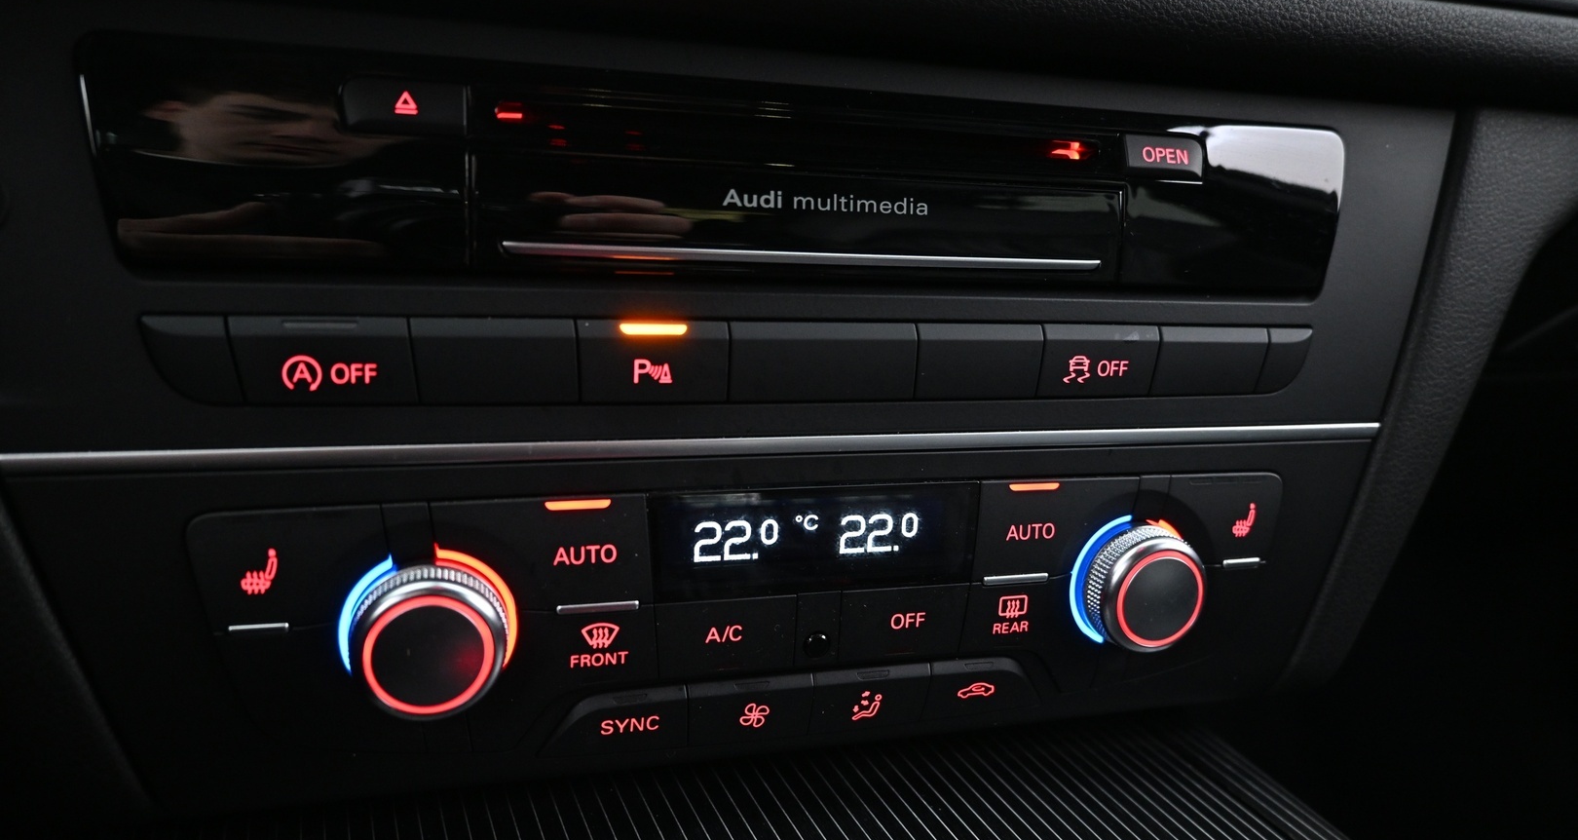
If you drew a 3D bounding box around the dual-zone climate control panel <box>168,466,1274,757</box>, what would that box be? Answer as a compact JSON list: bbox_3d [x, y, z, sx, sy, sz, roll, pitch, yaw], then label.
[{"bbox_3d":[0.006,0.041,0.221,0.232,0.054,0.024,-1,13,-17],"label":"dual-zone climate control panel"}]

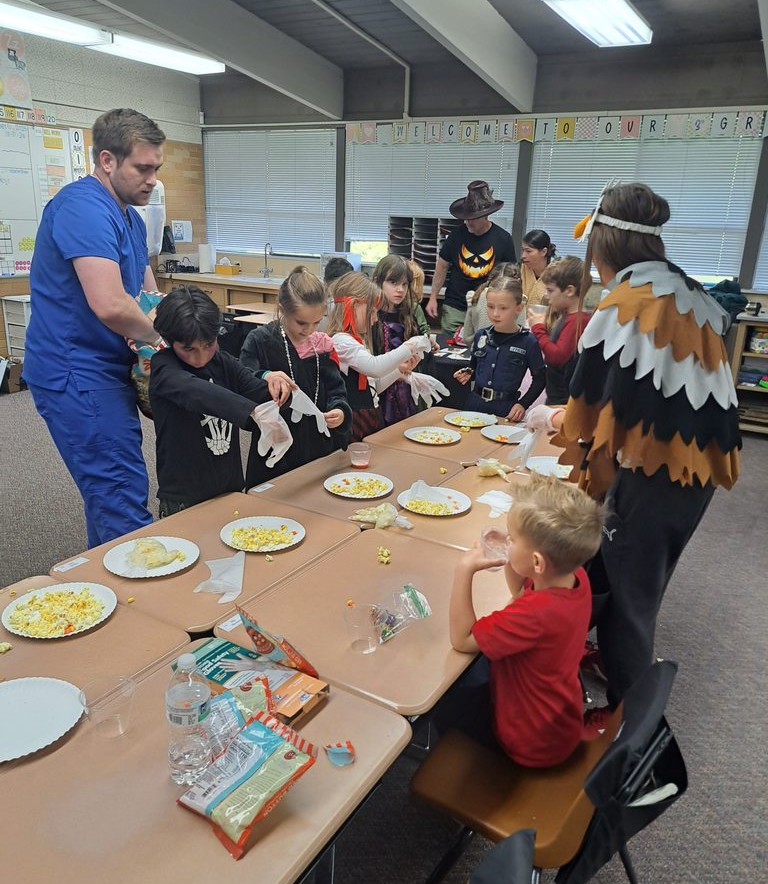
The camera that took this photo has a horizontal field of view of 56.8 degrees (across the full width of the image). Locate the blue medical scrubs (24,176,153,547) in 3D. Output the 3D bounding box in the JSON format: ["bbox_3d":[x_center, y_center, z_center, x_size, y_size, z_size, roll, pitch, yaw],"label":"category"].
[{"bbox_3d":[-0.803,0.049,2.078,0.350,1.535,0.480,2,18,2],"label":"blue medical scrubs"}]

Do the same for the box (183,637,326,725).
[{"bbox_3d":[-0.244,0.432,1.285,0.270,0.024,0.108,11,20,28],"label":"box"}]

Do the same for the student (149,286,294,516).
[{"bbox_3d":[-0.531,0.199,2.151,0.430,1.310,0.380,17,22,39],"label":"student"}]

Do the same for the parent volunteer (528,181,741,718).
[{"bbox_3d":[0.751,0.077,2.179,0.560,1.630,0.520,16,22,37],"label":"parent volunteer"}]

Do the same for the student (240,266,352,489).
[{"bbox_3d":[-0.307,0.116,2.379,0.380,1.340,0.400,17,23,40],"label":"student"}]

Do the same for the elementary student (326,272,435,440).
[{"bbox_3d":[-0.067,0.004,2.793,0.420,1.302,0.370,-1,18,-7],"label":"elementary student"}]

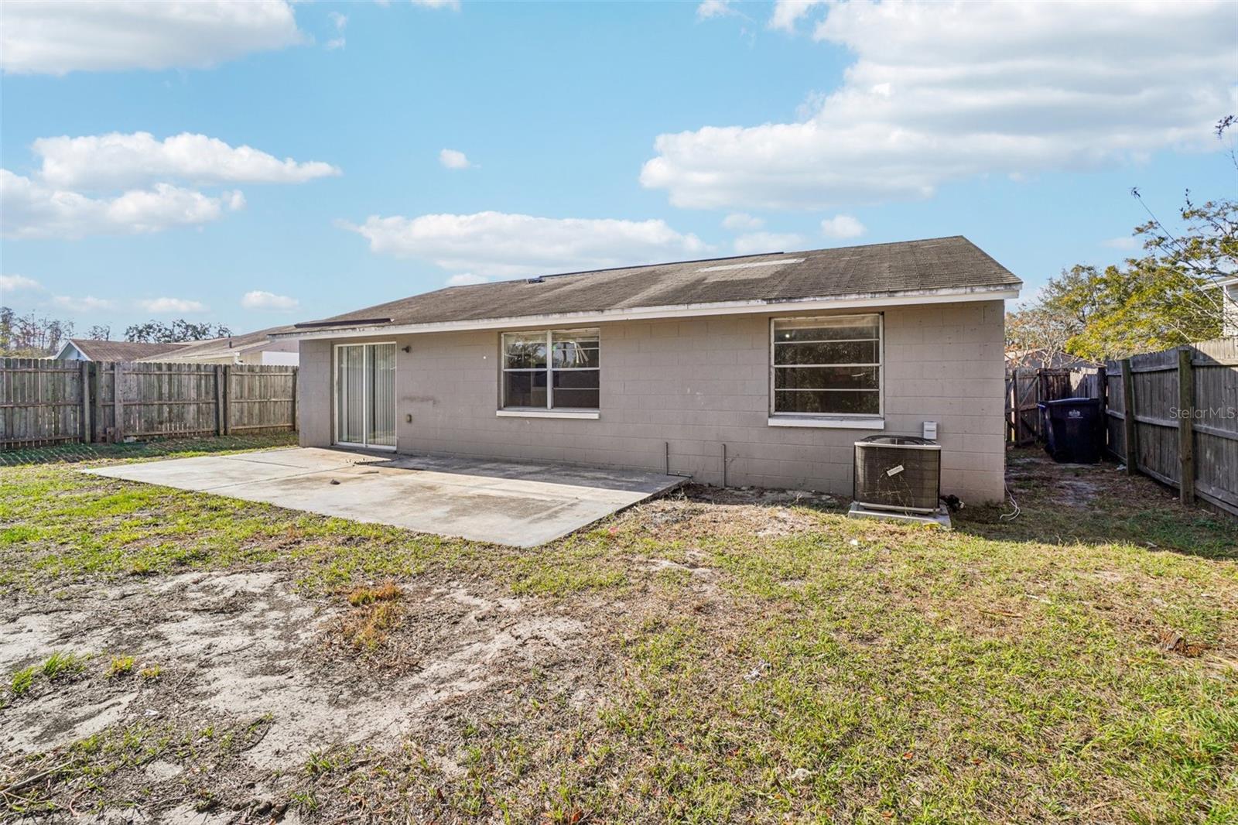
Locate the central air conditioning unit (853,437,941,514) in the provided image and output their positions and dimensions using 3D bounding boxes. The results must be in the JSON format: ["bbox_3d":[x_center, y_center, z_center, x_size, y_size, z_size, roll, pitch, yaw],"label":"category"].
[{"bbox_3d":[2.870,0.575,5.380,0.750,0.670,0.750,1,3,25],"label":"central air conditioning unit"}]

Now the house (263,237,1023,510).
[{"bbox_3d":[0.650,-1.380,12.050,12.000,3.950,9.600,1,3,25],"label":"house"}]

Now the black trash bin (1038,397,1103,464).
[{"bbox_3d":[7.600,0.285,8.700,0.770,1.060,0.640,1,3,22],"label":"black trash bin"}]

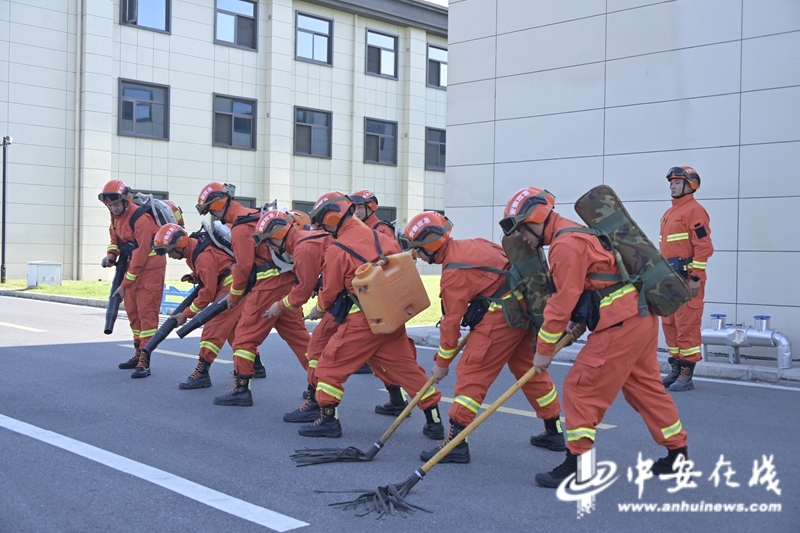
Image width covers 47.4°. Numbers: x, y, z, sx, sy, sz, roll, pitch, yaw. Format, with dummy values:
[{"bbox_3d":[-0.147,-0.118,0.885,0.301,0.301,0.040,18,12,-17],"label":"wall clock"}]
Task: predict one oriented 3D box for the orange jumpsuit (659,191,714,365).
[{"bbox_3d":[2.353,0.093,7.520,0.290,1.370,0.500,0,1,-40],"label":"orange jumpsuit"}]

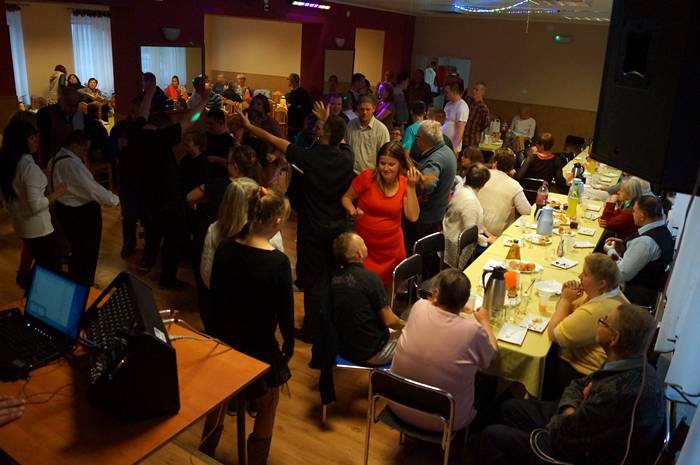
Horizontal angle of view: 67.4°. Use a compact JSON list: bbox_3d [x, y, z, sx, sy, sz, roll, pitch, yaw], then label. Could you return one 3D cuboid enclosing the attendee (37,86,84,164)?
[{"bbox_3d":[-2.962,-0.722,5.695,0.550,1.654,0.400,-4,22,-19],"label":"attendee"}]

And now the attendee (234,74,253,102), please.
[{"bbox_3d":[-2.413,-2.837,11.843,0.500,1.270,0.600,-11,25,-32],"label":"attendee"}]

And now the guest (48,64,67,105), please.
[{"bbox_3d":[-5.929,-2.723,10.850,0.550,1.400,0.500,-2,22,-14],"label":"guest"}]

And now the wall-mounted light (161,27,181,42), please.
[{"bbox_3d":[-2.221,-2.452,6.500,0.150,0.160,0.290,14,23,26],"label":"wall-mounted light"}]

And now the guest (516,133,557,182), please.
[{"bbox_3d":[2.518,-0.596,7.011,0.520,1.300,0.750,15,24,29],"label":"guest"}]

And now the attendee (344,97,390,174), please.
[{"bbox_3d":[0.145,-0.600,5.710,0.500,1.739,0.330,3,21,0],"label":"attendee"}]

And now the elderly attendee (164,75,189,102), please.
[{"bbox_3d":[-3.670,-2.588,11.039,0.500,1.250,0.600,-8,24,-28],"label":"elderly attendee"}]

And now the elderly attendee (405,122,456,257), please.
[{"bbox_3d":[0.649,-0.157,4.696,0.500,1.690,0.500,10,22,17],"label":"elderly attendee"}]

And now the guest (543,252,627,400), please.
[{"bbox_3d":[1.566,0.751,3.366,0.720,1.270,0.520,15,24,29],"label":"guest"}]

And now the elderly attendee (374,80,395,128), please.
[{"bbox_3d":[0.556,-1.661,8.910,0.480,1.747,0.360,-4,22,-17],"label":"elderly attendee"}]

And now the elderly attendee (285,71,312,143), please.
[{"bbox_3d":[-0.821,-1.494,7.910,0.350,1.738,0.500,-2,22,-14],"label":"elderly attendee"}]

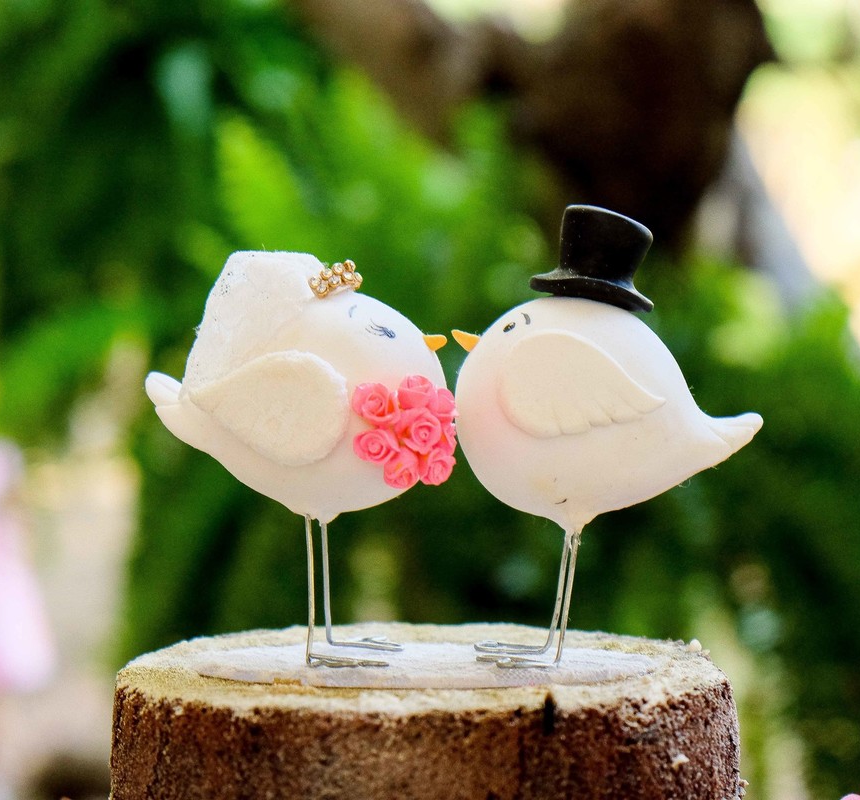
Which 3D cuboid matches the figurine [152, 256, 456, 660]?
[{"bbox_3d":[-0.031,0.013,0.665,0.075,0.098,0.060,0,3,4],"label":"figurine"}]

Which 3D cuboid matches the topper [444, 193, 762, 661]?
[{"bbox_3d":[0.043,0.008,0.665,0.074,0.109,0.059,0,3,0],"label":"topper"}]

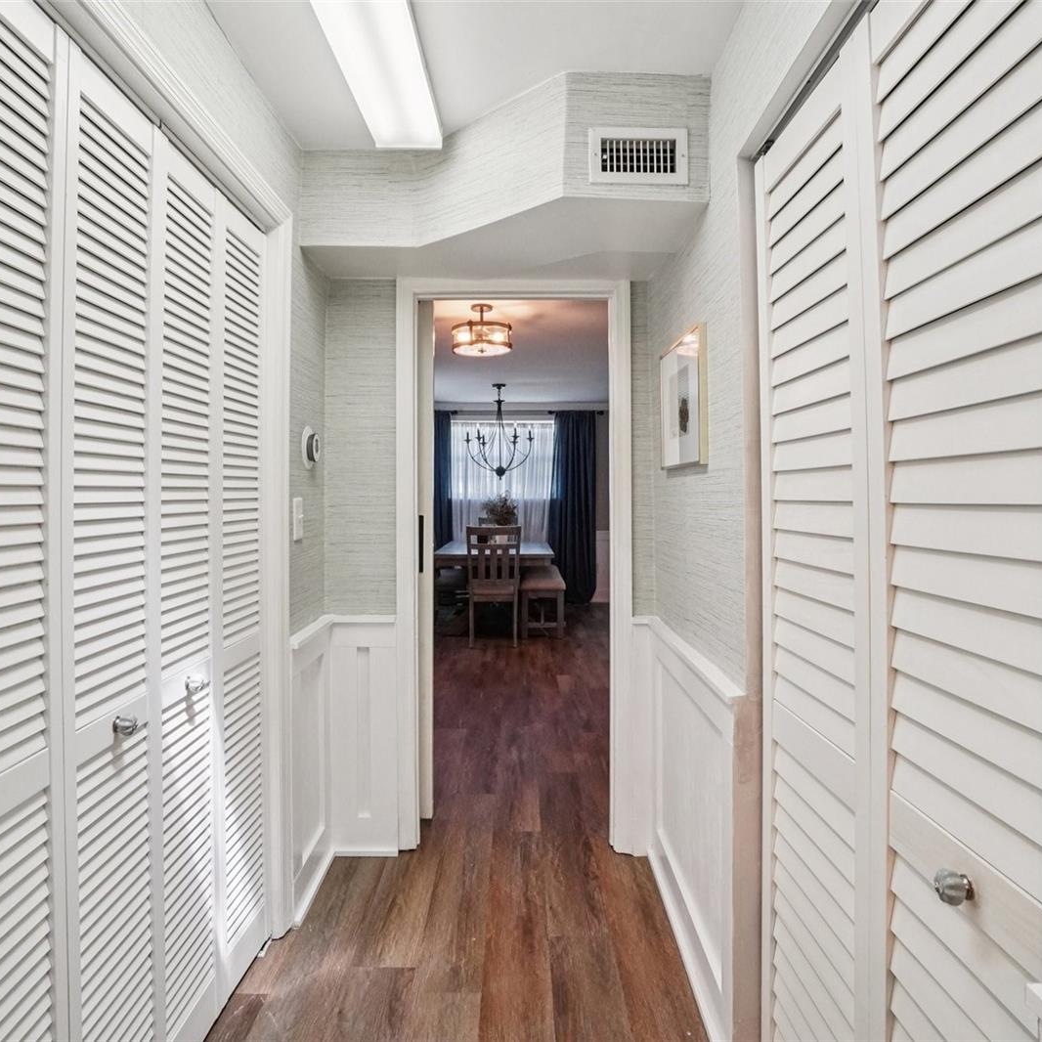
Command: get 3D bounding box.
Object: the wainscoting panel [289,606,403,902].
[{"bbox_3d":[-0.590,0.795,2.230,0.270,0.880,0.380,0,2,0],"label":"wainscoting panel"}]

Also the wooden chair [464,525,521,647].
[{"bbox_3d":[-0.240,0.565,5.920,0.470,1.040,0.540,0,2,0],"label":"wooden chair"}]

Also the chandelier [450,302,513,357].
[{"bbox_3d":[-0.230,-1.130,3.830,0.355,0.285,0.355,0,2,0],"label":"chandelier"}]

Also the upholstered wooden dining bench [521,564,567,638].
[{"bbox_3d":[0.205,0.797,6.618,0.420,0.505,1.280,0,2,0],"label":"upholstered wooden dining bench"}]

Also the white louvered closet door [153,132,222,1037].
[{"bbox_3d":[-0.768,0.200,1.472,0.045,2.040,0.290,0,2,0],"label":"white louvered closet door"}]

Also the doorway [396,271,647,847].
[{"bbox_3d":[-0.025,0.168,2.475,0.880,2.120,0.150,0,2,0],"label":"doorway"}]

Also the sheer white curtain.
[{"bbox_3d":[-0.210,-0.360,7.820,1.350,1.780,0.100,0,2,0],"label":"sheer white curtain"}]

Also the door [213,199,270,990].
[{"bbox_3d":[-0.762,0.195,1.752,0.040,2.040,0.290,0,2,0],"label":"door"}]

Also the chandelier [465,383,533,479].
[{"bbox_3d":[-0.224,-0.910,6.640,0.680,0.970,0.680,0,2,0],"label":"chandelier"}]

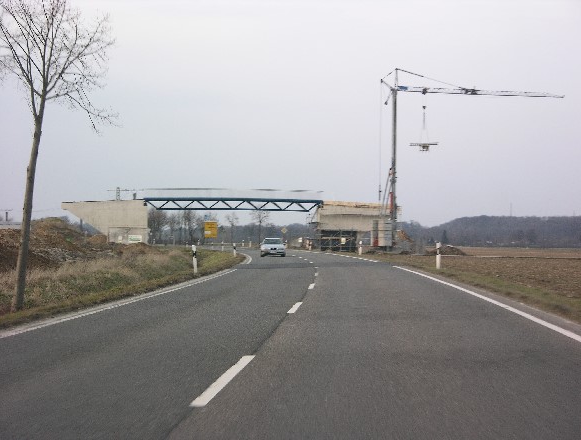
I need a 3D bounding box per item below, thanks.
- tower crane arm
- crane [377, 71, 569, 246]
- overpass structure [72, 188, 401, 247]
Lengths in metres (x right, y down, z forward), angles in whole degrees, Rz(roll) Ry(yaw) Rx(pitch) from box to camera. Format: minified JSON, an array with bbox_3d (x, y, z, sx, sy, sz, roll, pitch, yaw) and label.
[{"bbox_3d":[22.010,-14.830,172.596,22.400,1.000,0.900,0,-1,-23],"label":"tower crane arm"},{"bbox_3d":[20.997,-6.637,172.054,24.600,20.600,3.000,0,-1,-23],"label":"crane"},{"bbox_3d":[-7.000,0.061,175.516,38.500,7.200,8.000,0,-1,-15],"label":"overpass structure"}]

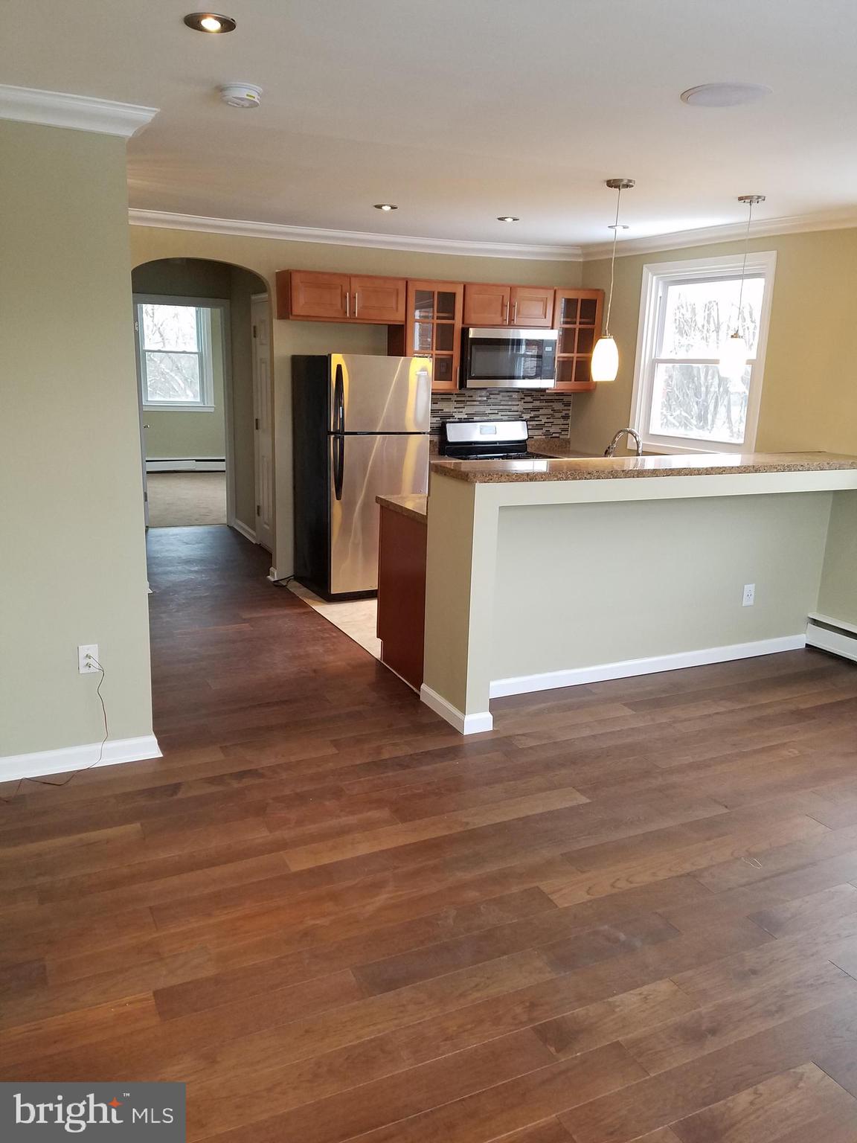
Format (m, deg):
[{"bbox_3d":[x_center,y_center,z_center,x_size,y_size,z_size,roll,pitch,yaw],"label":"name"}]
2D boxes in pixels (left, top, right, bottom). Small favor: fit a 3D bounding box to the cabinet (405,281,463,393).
[{"bbox_3d":[-0.022,-1.711,6.269,0.453,0.769,0.327,-5,16,-25],"label":"cabinet"}]

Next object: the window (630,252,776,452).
[{"bbox_3d":[1.839,-1.436,5.872,0.110,1.319,1.239,-5,16,-25],"label":"window"}]

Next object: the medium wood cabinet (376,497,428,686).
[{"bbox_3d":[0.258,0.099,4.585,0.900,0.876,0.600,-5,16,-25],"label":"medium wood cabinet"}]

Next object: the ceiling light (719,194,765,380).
[{"bbox_3d":[1.549,-1.395,4.254,0.135,0.860,0.135,-5,16,-25],"label":"ceiling light"}]

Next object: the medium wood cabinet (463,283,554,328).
[{"bbox_3d":[0.524,-1.990,6.491,0.762,0.300,0.320,-5,16,-25],"label":"medium wood cabinet"}]

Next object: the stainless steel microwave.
[{"bbox_3d":[0.548,-1.633,6.567,0.757,0.424,0.400,-5,16,-25],"label":"stainless steel microwave"}]

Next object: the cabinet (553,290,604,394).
[{"bbox_3d":[1.078,-1.817,6.789,0.462,0.769,0.327,-5,16,-25],"label":"cabinet"}]

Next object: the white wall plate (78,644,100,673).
[{"bbox_3d":[-1.319,0.343,3.333,0.070,0.112,0.010,-5,16,-25],"label":"white wall plate"}]

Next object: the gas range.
[{"bbox_3d":[0.571,-0.553,6.647,0.757,1.152,0.670,-5,16,-25],"label":"gas range"}]

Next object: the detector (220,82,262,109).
[{"bbox_3d":[-0.575,-1.467,2.647,0.128,0.043,0.128,-5,16,-25],"label":"detector"}]

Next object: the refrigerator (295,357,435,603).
[{"bbox_3d":[-0.483,-0.684,6.080,0.720,1.636,0.750,-6,16,-27],"label":"refrigerator"}]

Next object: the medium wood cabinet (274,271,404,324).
[{"bbox_3d":[-0.596,-1.880,5.940,0.832,0.305,0.327,-5,16,-25],"label":"medium wood cabinet"}]

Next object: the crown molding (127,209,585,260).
[{"bbox_3d":[-0.364,-2.360,6.090,3.530,0.085,0.080,-5,16,-25],"label":"crown molding"}]

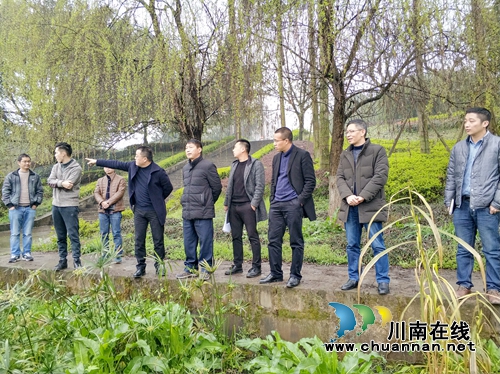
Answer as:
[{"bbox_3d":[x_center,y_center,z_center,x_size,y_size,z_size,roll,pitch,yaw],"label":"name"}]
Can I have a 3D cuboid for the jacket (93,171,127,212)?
[{"bbox_3d":[-2.184,0.086,6.100,0.490,0.630,0.340,0,-2,-10],"label":"jacket"}]

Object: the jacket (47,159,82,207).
[{"bbox_3d":[-2.538,-0.062,5.330,0.480,0.650,0.360,0,-2,12],"label":"jacket"}]

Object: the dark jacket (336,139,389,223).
[{"bbox_3d":[1.135,-0.066,3.930,0.520,0.840,0.370,-2,-3,34],"label":"dark jacket"}]

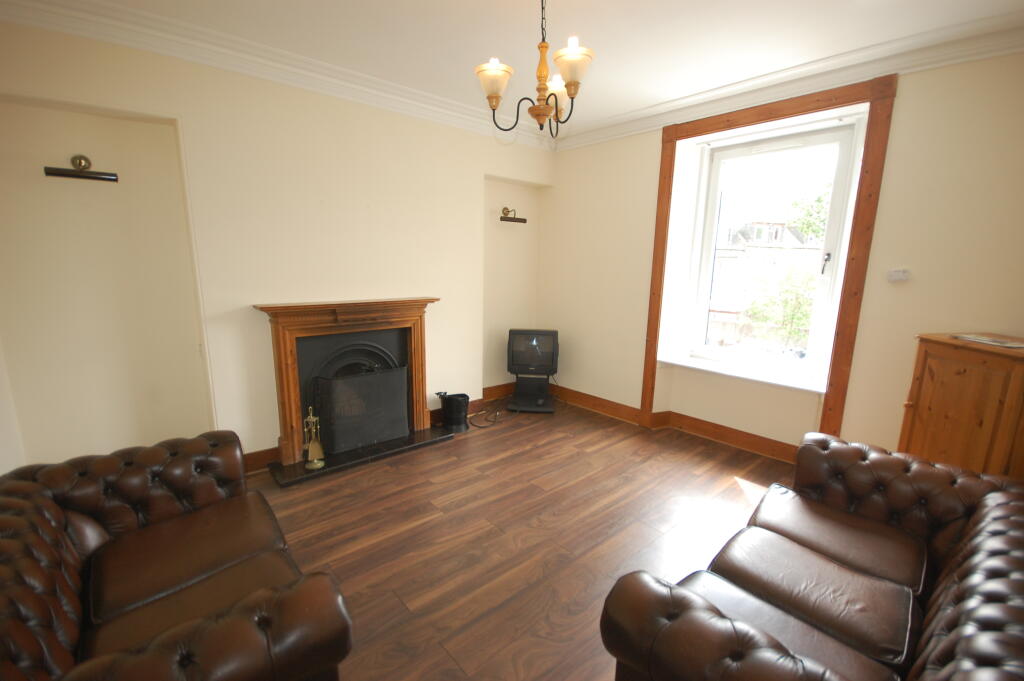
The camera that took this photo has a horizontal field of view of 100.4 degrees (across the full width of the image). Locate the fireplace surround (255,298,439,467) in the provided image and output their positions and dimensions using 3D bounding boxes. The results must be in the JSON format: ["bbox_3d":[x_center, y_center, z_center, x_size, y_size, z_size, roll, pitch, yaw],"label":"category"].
[{"bbox_3d":[-1.212,0.276,3.421,1.361,1.176,0.191,-8,14,-40],"label":"fireplace surround"}]

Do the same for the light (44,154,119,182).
[{"bbox_3d":[-2.413,-0.974,2.395,0.296,0.144,0.151,-8,14,-40],"label":"light"}]

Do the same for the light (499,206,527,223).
[{"bbox_3d":[-0.020,-1.307,4.417,0.338,0.157,0.151,-8,14,-40],"label":"light"}]

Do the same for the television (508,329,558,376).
[{"bbox_3d":[0.237,0.086,4.586,0.518,0.468,0.443,2,11,4],"label":"television"}]

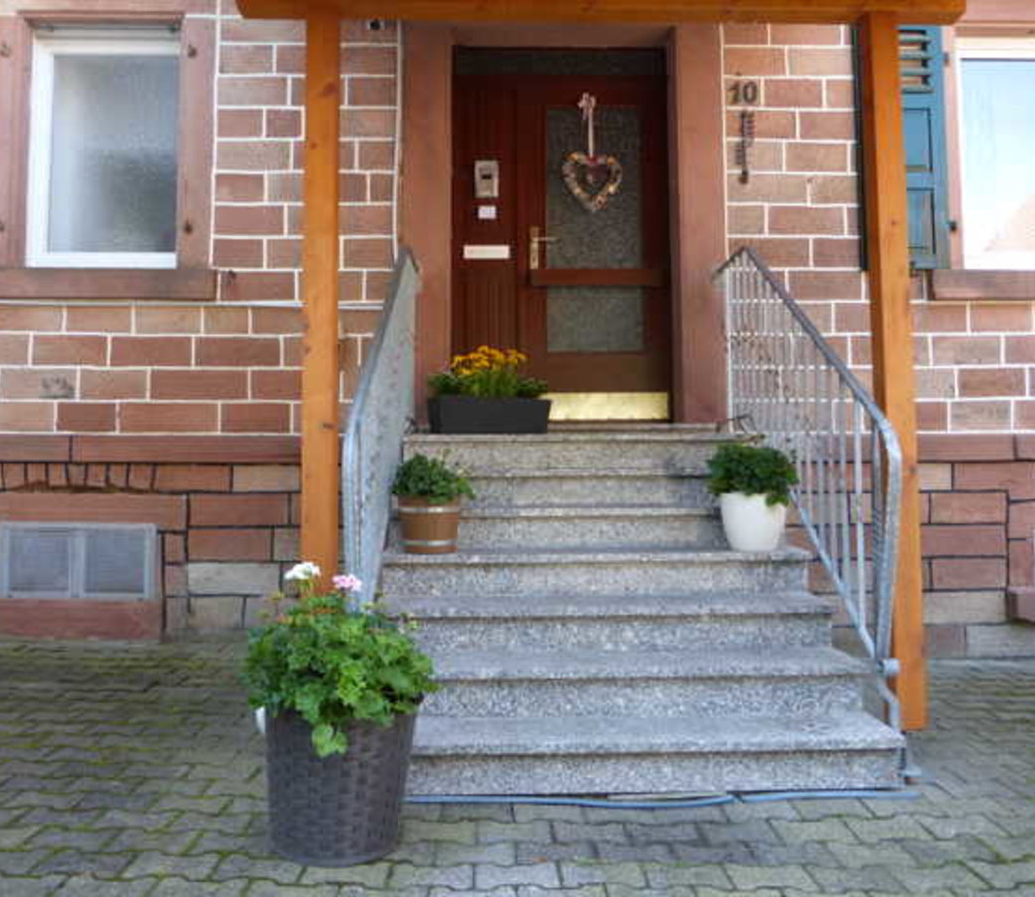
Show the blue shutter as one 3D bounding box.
[{"bbox_3d":[2.260,-1.778,5.070,0.502,1.482,0.045,0,-3,-1],"label":"blue shutter"}]

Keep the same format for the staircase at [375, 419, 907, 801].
[{"bbox_3d":[0.313,0.512,3.798,1.712,1.249,2.216,0,-3,-1],"label":"staircase"}]

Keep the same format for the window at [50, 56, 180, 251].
[{"bbox_3d":[-2.407,-1.766,5.164,0.769,1.228,0.060,0,-3,-1],"label":"window"}]

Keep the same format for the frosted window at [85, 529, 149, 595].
[{"bbox_3d":[-2.264,0.640,4.895,0.357,0.370,0.040,0,-3,-1],"label":"frosted window"}]

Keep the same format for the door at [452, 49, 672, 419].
[{"bbox_3d":[0.267,-1.314,5.248,1.311,2.283,0.090,0,-3,-1],"label":"door"}]

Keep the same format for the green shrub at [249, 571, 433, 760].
[{"bbox_3d":[-0.477,0.548,2.339,0.518,0.461,0.496,0,-3,-1],"label":"green shrub"}]

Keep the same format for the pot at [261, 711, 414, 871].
[{"bbox_3d":[-0.477,0.866,2.337,0.410,0.375,0.410,0,-3,-1],"label":"pot"}]

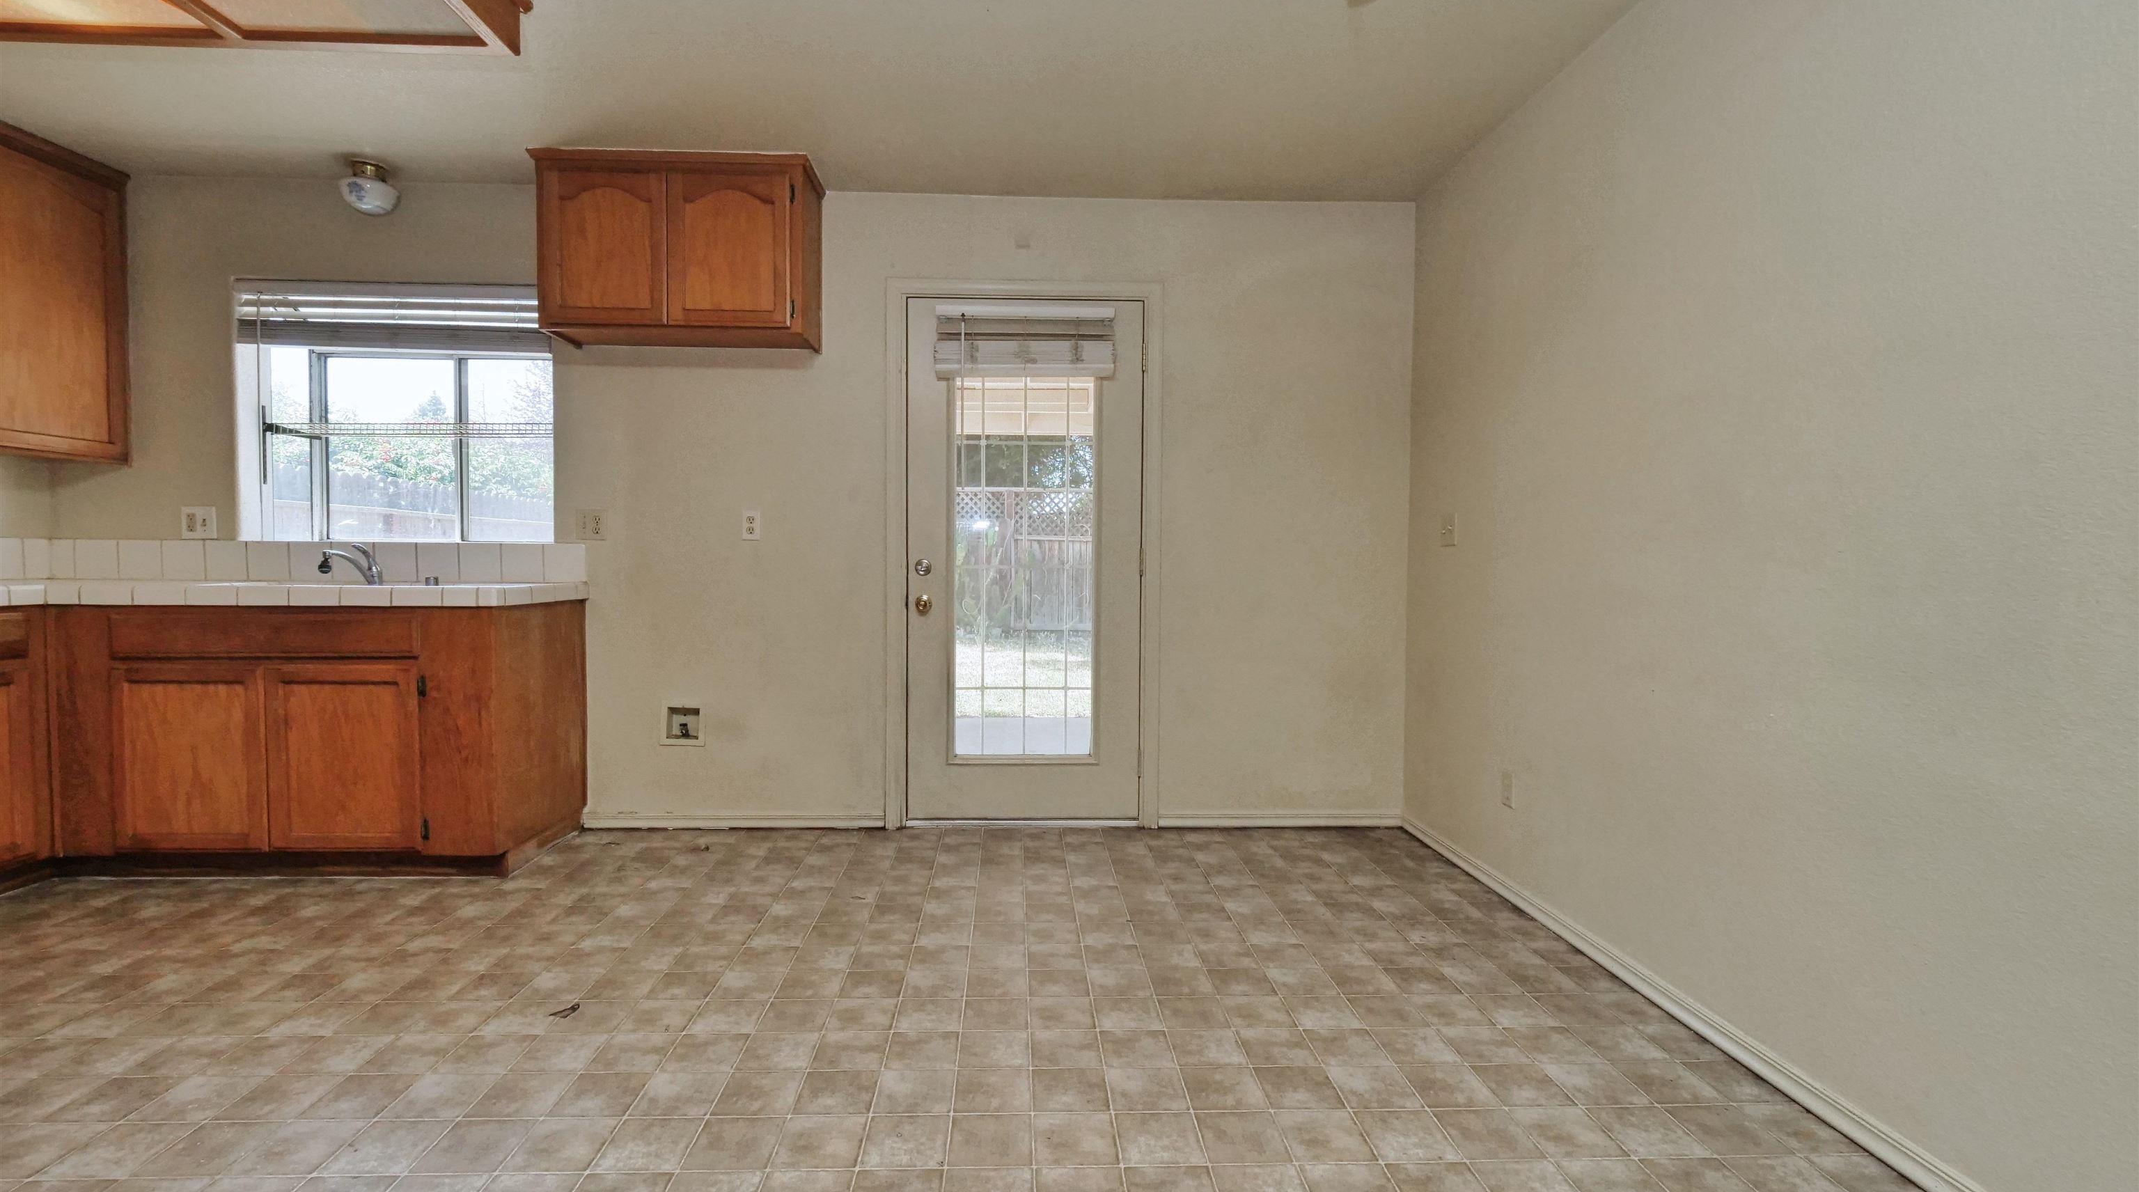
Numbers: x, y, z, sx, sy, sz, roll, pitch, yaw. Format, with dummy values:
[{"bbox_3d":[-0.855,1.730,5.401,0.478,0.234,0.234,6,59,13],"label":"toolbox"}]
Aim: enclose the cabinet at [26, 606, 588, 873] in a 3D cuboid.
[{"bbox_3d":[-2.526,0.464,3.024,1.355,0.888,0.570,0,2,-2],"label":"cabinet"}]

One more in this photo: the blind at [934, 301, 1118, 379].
[{"bbox_3d":[-0.168,-0.959,3.304,0.699,0.275,0.065,0,2,-2],"label":"blind"}]

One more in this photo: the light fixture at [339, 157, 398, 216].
[{"bbox_3d":[-2.461,-1.447,3.050,0.195,0.195,0.195,0,2,-2],"label":"light fixture"}]

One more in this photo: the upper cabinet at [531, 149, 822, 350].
[{"bbox_3d":[-1.385,-1.232,3.139,0.915,0.594,0.310,0,2,-2],"label":"upper cabinet"}]

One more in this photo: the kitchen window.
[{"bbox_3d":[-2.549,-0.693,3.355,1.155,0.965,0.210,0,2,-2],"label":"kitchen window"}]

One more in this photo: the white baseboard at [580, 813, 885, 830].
[{"bbox_3d":[-1.301,0.877,3.360,1.165,0.063,0.015,0,2,-2],"label":"white baseboard"}]

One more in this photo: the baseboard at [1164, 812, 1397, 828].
[{"bbox_3d":[0.846,0.895,3.436,0.978,0.063,0.015,0,2,-2],"label":"baseboard"}]

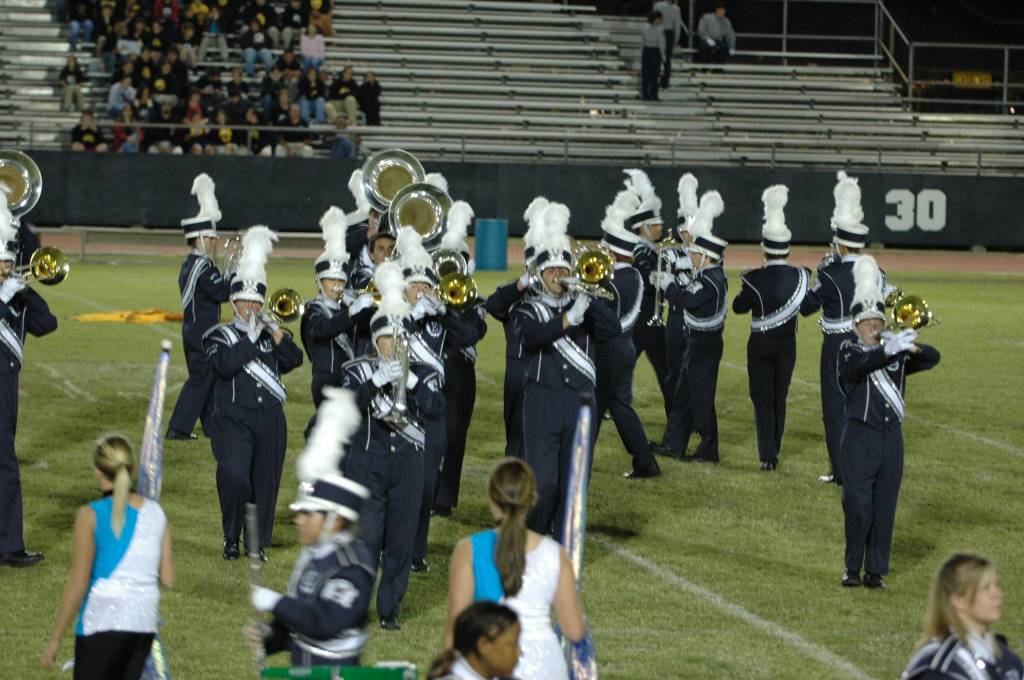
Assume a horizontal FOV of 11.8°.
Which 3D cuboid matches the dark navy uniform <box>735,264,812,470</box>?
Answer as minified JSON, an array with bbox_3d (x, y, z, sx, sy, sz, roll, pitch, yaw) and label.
[{"bbox_3d":[1.969,0.176,36.941,0.600,1.520,0.420,0,4,-10],"label":"dark navy uniform"}]

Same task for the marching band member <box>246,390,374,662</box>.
[{"bbox_3d":[-0.771,1.210,19.072,0.520,2.060,0.520,0,4,-20],"label":"marching band member"}]

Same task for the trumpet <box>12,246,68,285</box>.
[{"bbox_3d":[-2.684,-0.425,28.200,0.300,0.230,0.800,1,4,-13],"label":"trumpet"}]

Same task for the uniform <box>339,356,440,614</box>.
[{"bbox_3d":[-0.674,0.830,27.631,0.560,1.490,0.460,0,4,-14],"label":"uniform"}]

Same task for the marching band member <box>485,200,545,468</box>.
[{"bbox_3d":[0.166,-0.008,35.305,0.640,2.036,0.500,0,4,-12],"label":"marching band member"}]

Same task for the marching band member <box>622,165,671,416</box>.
[{"bbox_3d":[1.037,-0.273,38.342,0.520,2.100,0.500,2,4,17],"label":"marching band member"}]

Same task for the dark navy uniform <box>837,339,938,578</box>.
[{"bbox_3d":[2.302,0.726,30.300,0.640,1.480,0.450,0,4,-16],"label":"dark navy uniform"}]

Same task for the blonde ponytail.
[{"bbox_3d":[-1.698,0.624,21.068,0.175,0.440,0.220,0,4,-14],"label":"blonde ponytail"}]

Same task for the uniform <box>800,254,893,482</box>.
[{"bbox_3d":[2.452,0.202,35.785,0.620,1.643,0.500,-1,4,-27],"label":"uniform"}]

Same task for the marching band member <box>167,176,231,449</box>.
[{"bbox_3d":[-2.363,-0.254,37.500,0.620,2.040,0.550,0,4,-26],"label":"marching band member"}]

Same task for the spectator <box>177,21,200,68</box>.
[{"bbox_3d":[-6.119,-5.552,93.500,0.500,1.050,0.720,1,4,-11],"label":"spectator"}]

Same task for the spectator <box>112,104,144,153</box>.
[{"bbox_3d":[-6.944,-3.703,89.500,0.560,1.150,0.720,1,4,-11],"label":"spectator"}]

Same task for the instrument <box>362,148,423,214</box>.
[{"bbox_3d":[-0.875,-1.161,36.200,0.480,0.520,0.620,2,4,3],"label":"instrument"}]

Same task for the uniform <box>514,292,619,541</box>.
[{"bbox_3d":[0.346,0.505,31.369,0.620,1.570,0.460,0,4,-15],"label":"uniform"}]

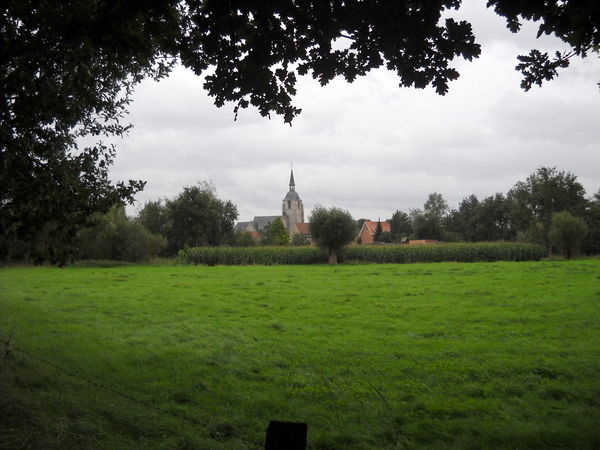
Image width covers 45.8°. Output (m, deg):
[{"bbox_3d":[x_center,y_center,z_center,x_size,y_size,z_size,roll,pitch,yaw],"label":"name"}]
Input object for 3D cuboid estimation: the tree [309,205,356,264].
[{"bbox_3d":[4.180,1.200,90.000,5.950,7.500,5.900,0,-2,0],"label":"tree"}]

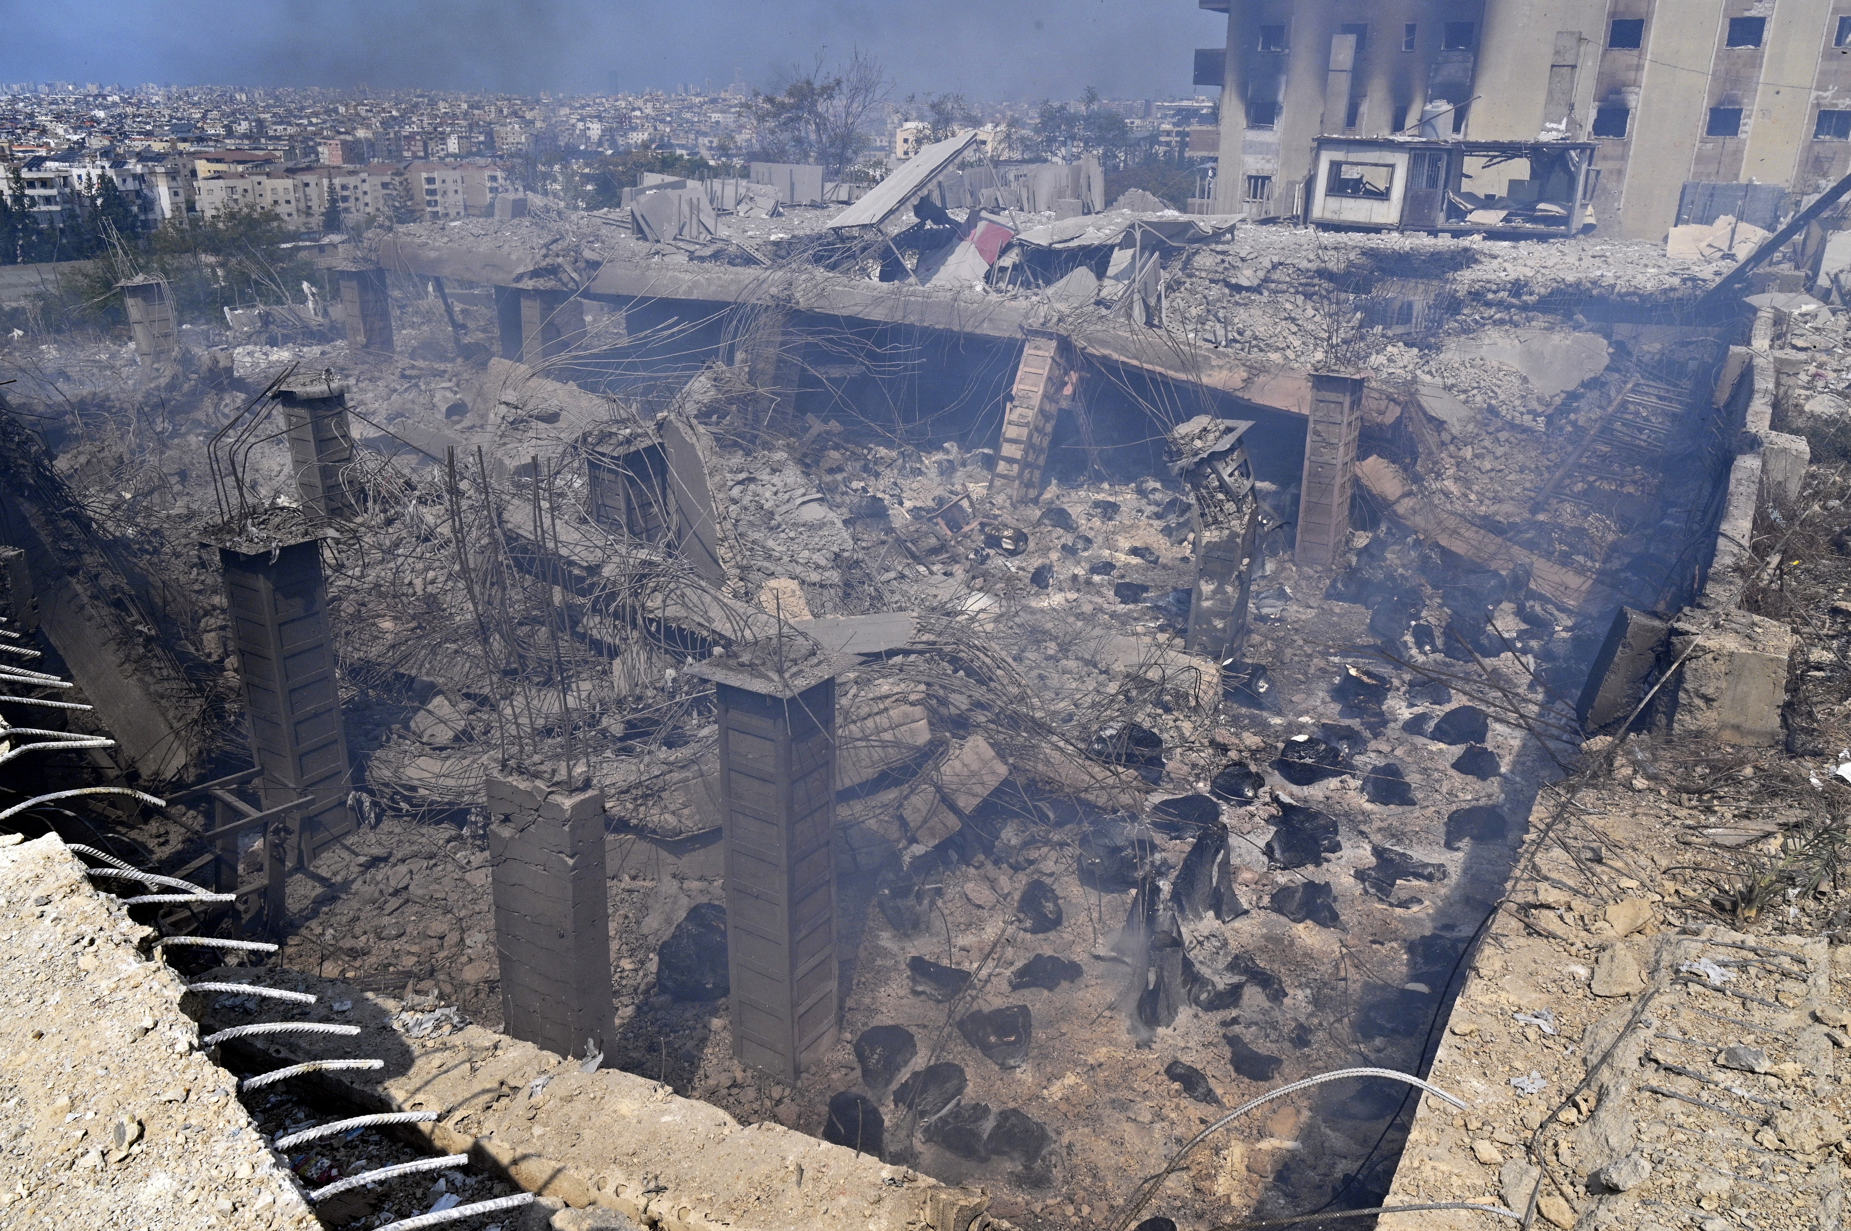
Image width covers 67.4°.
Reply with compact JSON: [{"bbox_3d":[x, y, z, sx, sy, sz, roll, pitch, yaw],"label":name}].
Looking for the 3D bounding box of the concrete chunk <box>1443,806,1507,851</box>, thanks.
[{"bbox_3d":[6.154,2.417,15.516,0.650,0.330,0.460,10,22,23],"label":"concrete chunk"}]

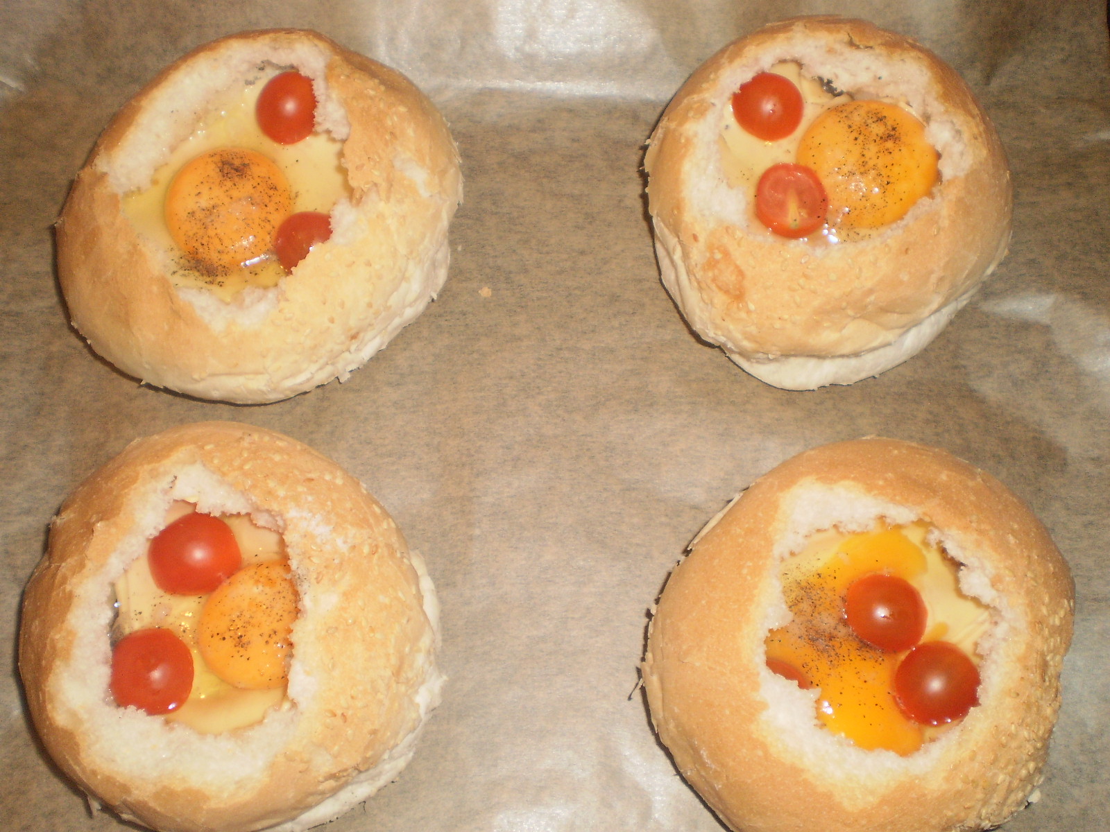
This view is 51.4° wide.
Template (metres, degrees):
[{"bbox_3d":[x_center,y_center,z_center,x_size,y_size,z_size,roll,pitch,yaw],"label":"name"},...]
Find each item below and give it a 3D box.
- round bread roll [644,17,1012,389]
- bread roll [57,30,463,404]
[{"bbox_3d":[0.084,-0.069,0.355,0.112,0.060,0.118,0,70,0],"label":"round bread roll"},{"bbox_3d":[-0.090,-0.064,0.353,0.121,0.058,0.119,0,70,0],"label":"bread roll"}]

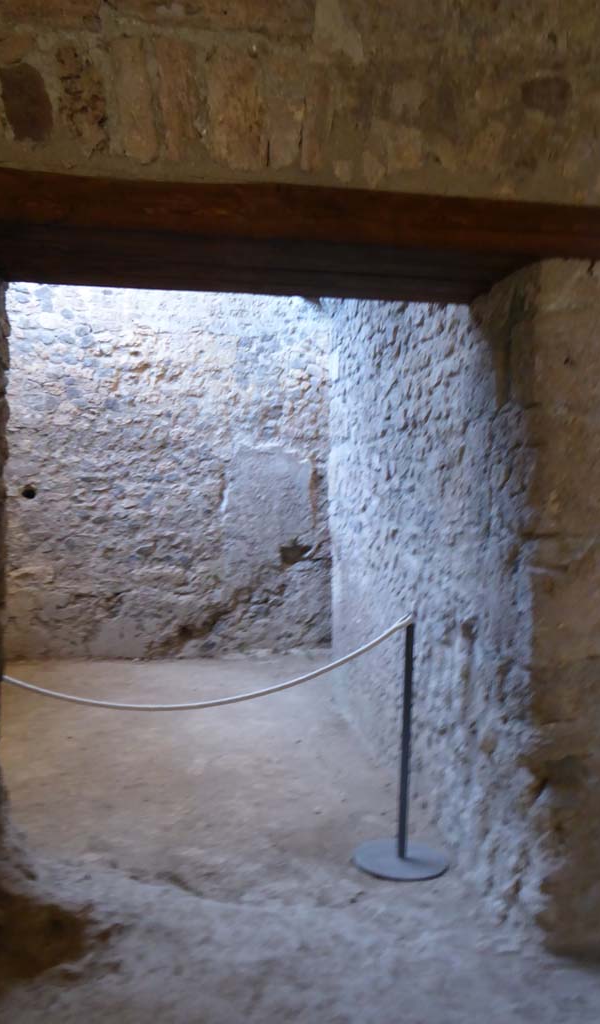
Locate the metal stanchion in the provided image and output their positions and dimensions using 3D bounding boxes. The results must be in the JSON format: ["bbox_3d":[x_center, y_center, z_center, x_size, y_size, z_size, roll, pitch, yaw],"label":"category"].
[{"bbox_3d":[0.419,0.913,3.075,0.376,0.957,0.376,3,-1,0],"label":"metal stanchion"}]

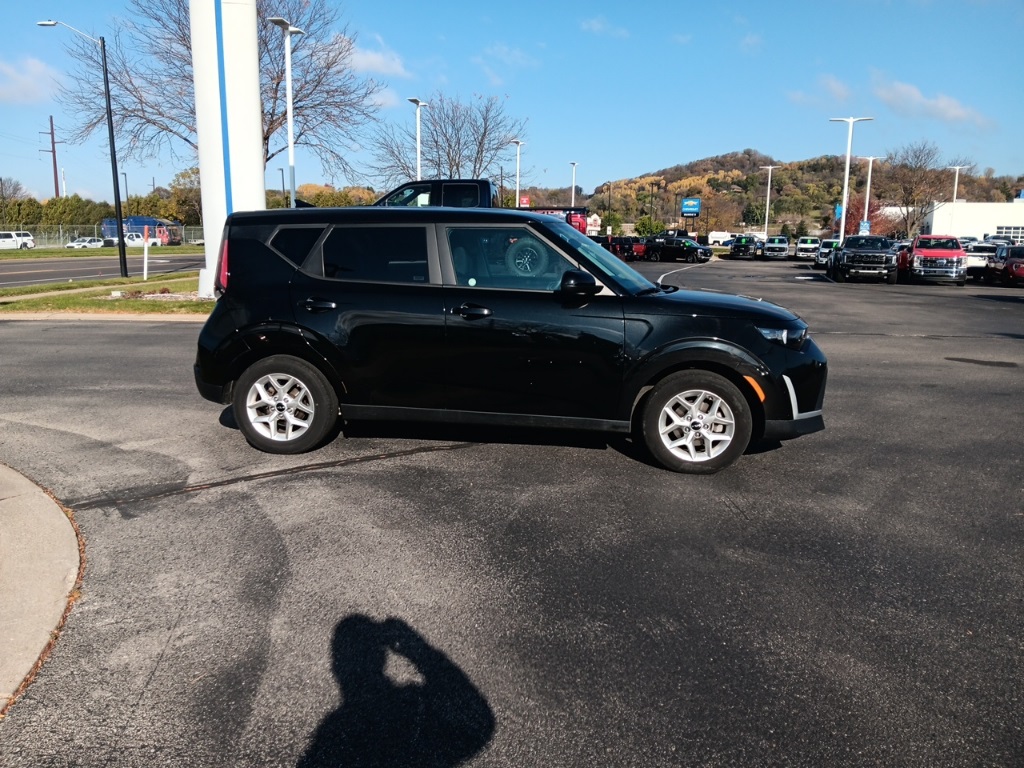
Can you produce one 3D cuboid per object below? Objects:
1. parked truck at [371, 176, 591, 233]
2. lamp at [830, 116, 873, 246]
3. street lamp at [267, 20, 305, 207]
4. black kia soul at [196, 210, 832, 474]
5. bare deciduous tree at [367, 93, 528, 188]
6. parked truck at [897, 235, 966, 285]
[{"bbox_3d":[-1.253,-3.285,16.496,5.900,2.000,2.120,2,11,6],"label":"parked truck"},{"bbox_3d":[18.337,-10.295,42.326,2.050,8.300,0.400,4,11,18],"label":"lamp"},{"bbox_3d":[-7.493,-7.822,26.298,0.400,8.300,2.050,5,11,21],"label":"street lamp"},{"bbox_3d":[-0.024,-0.436,5.533,4.200,1.600,1.820,2,11,6],"label":"black kia soul"},{"bbox_3d":[-3.992,-12.790,47.945,10.020,10.230,9.520,1,11,0],"label":"bare deciduous tree"},{"bbox_3d":[18.295,-5.461,33.659,2.080,2.040,6.300,4,11,20],"label":"parked truck"}]

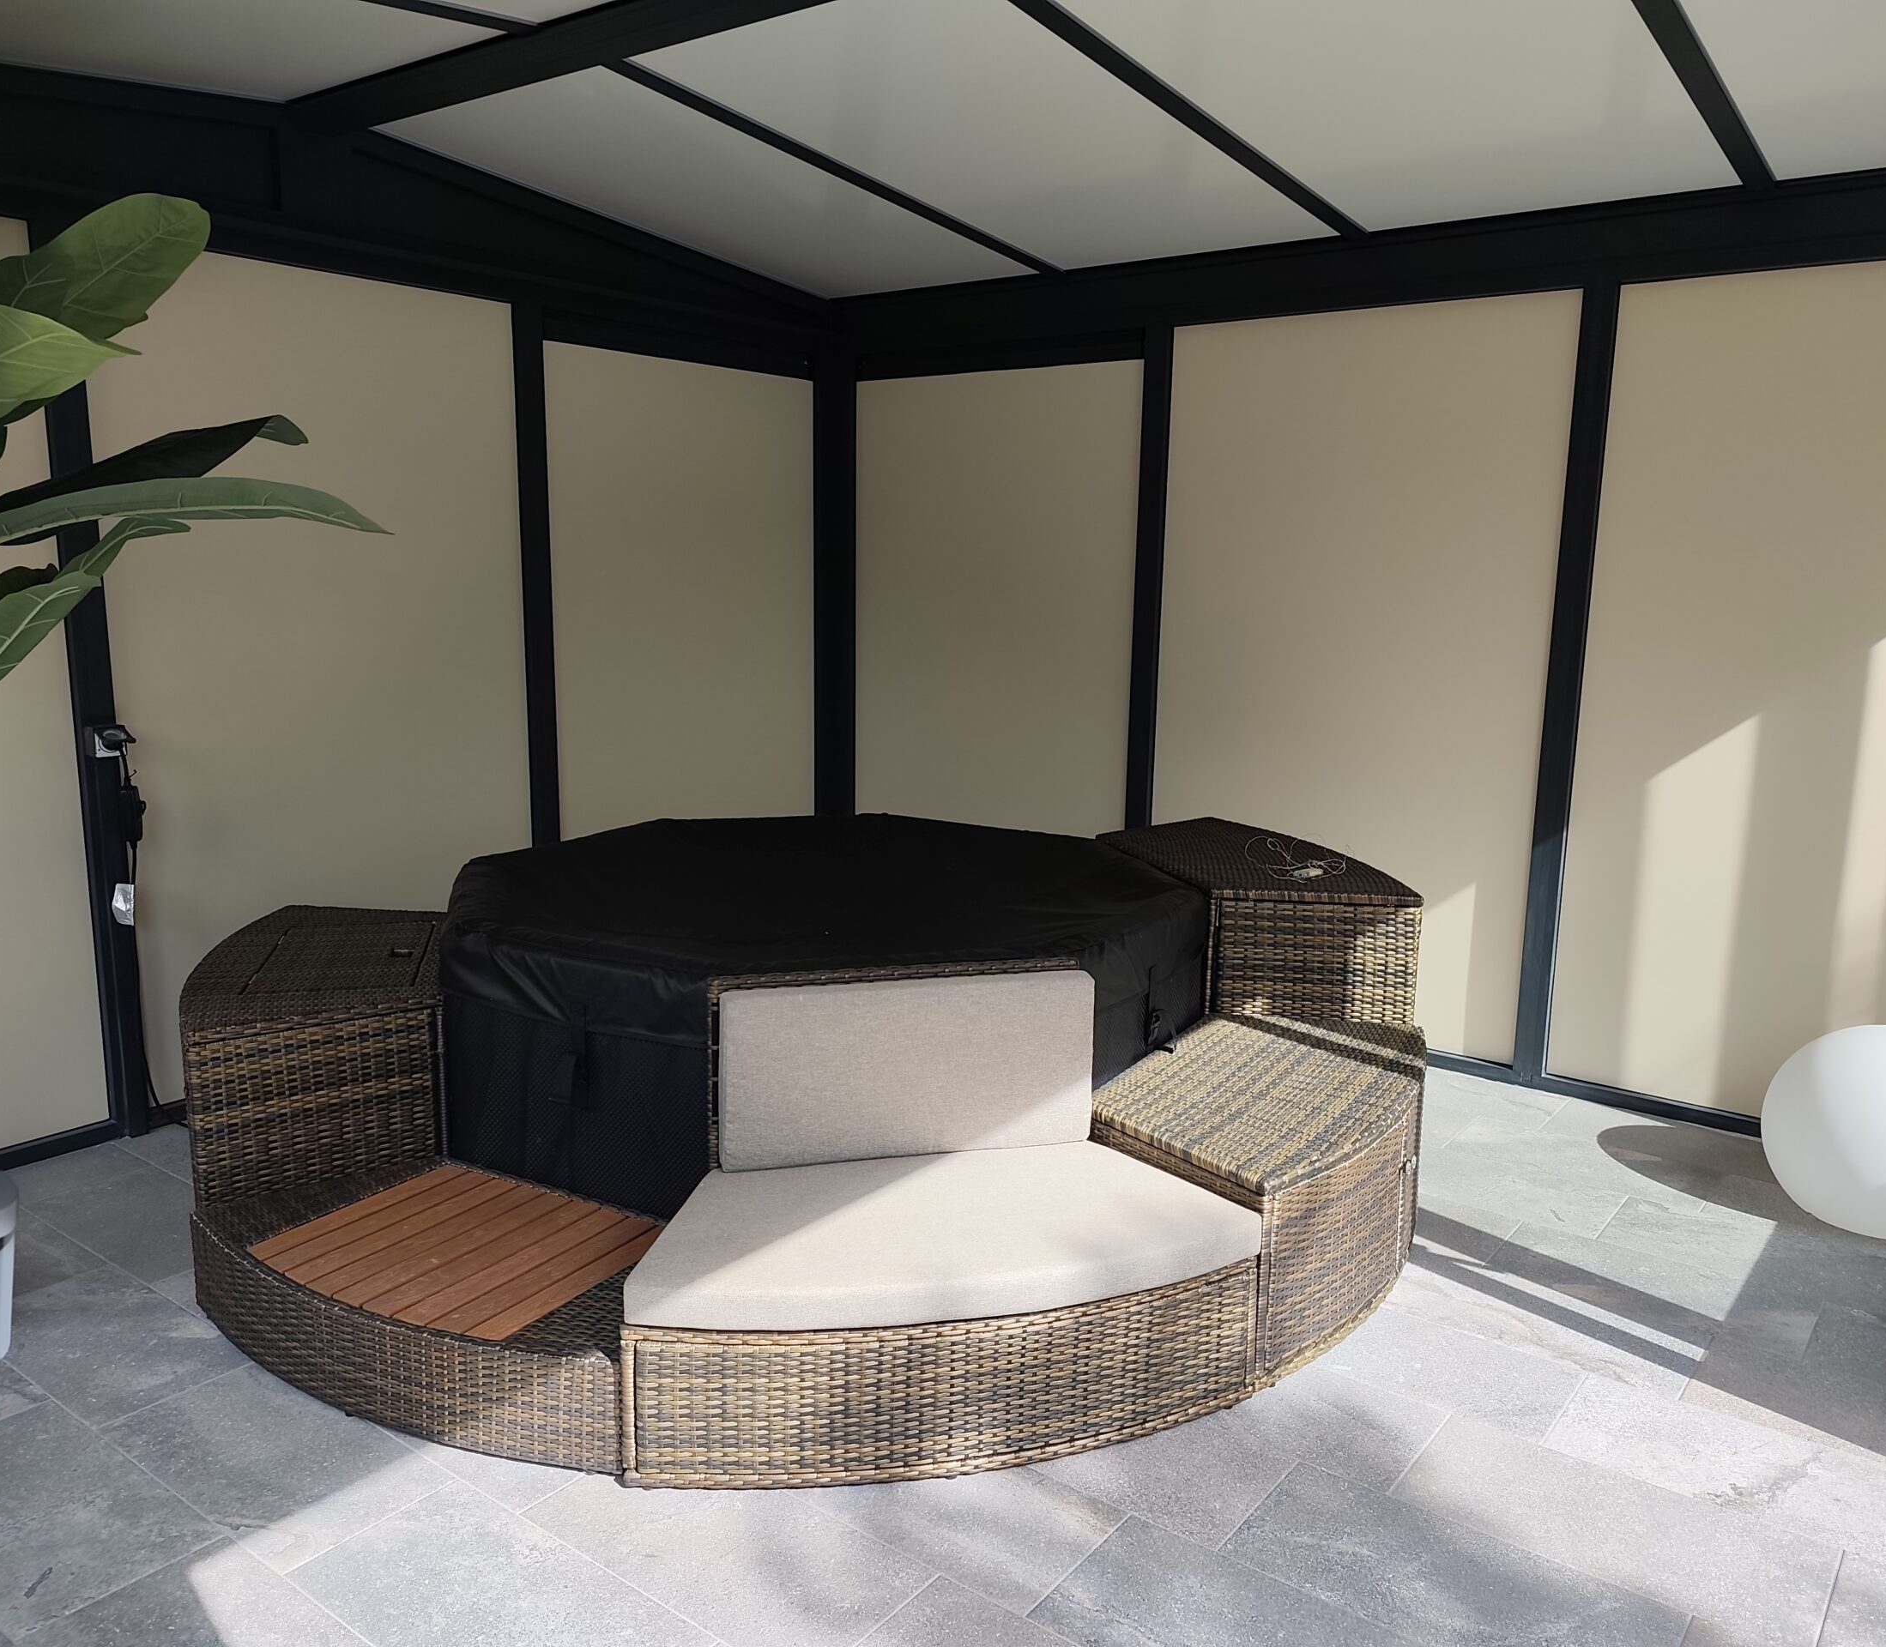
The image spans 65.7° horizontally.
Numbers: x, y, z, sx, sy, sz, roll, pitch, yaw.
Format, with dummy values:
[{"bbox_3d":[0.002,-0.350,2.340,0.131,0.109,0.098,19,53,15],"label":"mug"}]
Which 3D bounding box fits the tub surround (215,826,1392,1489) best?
[{"bbox_3d":[-0.238,0.522,3.512,3.000,0.720,2.400,-2,10,-15],"label":"tub surround"}]

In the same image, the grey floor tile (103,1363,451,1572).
[{"bbox_3d":[-1.124,1.066,2.449,0.600,0.015,0.300,8,12,37],"label":"grey floor tile"}]

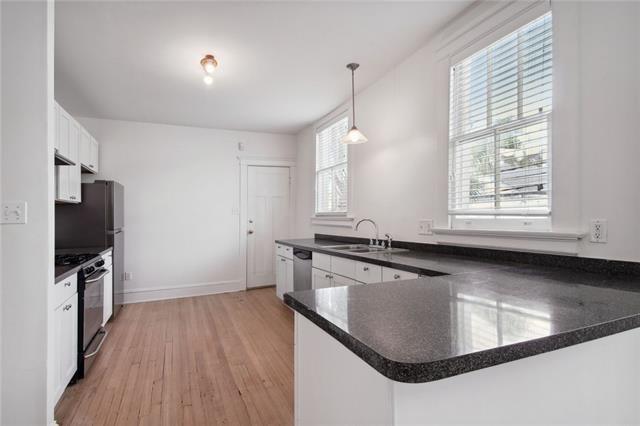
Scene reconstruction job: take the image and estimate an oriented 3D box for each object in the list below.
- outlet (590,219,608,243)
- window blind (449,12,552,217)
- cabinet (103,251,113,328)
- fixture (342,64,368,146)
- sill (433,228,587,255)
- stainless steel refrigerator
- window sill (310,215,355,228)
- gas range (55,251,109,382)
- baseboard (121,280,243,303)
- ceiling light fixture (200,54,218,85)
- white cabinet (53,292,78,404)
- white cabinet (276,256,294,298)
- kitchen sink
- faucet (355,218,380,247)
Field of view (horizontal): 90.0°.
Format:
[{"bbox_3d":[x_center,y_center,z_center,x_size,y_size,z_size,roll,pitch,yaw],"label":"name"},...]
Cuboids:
[{"bbox_3d":[1.512,0.099,1.729,0.018,0.124,0.074,0,-1,-25],"label":"outlet"},{"bbox_3d":[1.261,-0.600,2.311,0.055,1.230,0.771,0,-1,-25],"label":"window blind"},{"bbox_3d":[-2.586,0.832,3.354,0.580,0.785,0.739,0,-1,-25],"label":"cabinet"},{"bbox_3d":[0.339,-1.101,3.203,0.273,0.769,0.273,0,-1,0],"label":"fixture"},{"bbox_3d":[1.220,0.188,2.286,0.070,0.112,1.141,0,-1,-25],"label":"sill"},{"bbox_3d":[-3.038,0.489,4.217,0.692,1.749,0.800,0,-1,-24],"label":"stainless steel refrigerator"},{"bbox_3d":[0.145,0.138,4.481,0.099,0.131,1.235,0,-1,-24],"label":"window sill"},{"bbox_3d":[-2.307,0.870,2.759,0.692,0.914,0.761,0,-1,-24],"label":"gas range"},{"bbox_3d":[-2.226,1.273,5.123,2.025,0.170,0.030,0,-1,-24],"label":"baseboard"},{"bbox_3d":[-1.029,-1.338,2.983,0.148,0.247,0.148,0,-1,-24],"label":"ceiling light fixture"},{"bbox_3d":[-1.958,0.879,2.024,0.570,0.598,0.528,0,-1,-25],"label":"white cabinet"},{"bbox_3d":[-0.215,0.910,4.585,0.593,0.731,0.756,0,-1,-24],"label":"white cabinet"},{"bbox_3d":[0.443,0.471,3.342,0.530,0.190,0.776,0,-1,-25],"label":"kitchen sink"},{"bbox_3d":[0.485,0.215,3.228,0.267,0.301,0.227,0,-1,-24],"label":"faucet"}]

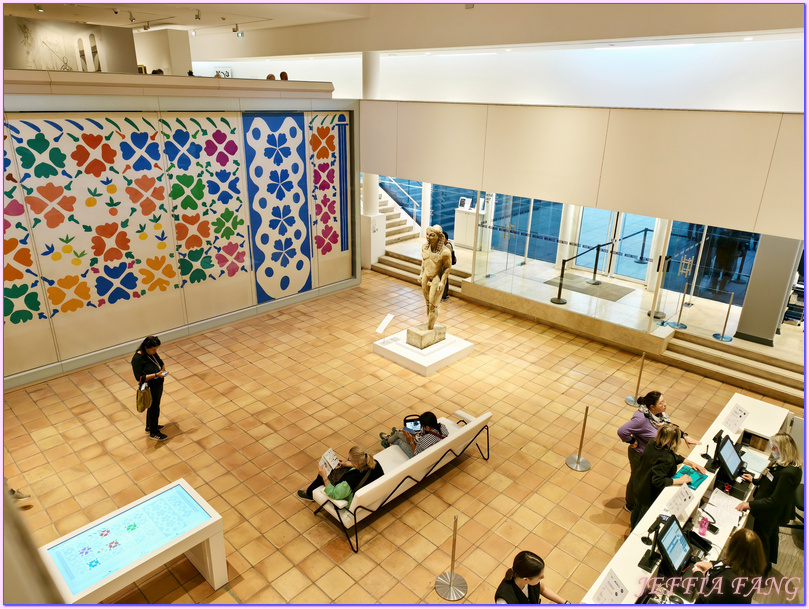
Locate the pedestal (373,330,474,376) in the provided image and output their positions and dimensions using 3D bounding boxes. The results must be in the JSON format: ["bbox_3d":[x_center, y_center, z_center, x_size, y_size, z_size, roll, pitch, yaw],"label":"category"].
[{"bbox_3d":[0.386,0.870,10.695,1.410,0.200,1.420,19,27,39],"label":"pedestal"}]

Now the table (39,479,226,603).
[{"bbox_3d":[-2.528,2.525,5.171,0.823,0.838,1.339,20,28,39],"label":"table"}]

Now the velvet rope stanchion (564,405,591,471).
[{"bbox_3d":[2.420,1.772,7.287,0.335,0.935,0.335,20,28,39],"label":"velvet rope stanchion"}]

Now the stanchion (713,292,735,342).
[{"bbox_3d":[6.238,0.222,10.372,0.340,0.950,0.340,19,27,39],"label":"stanchion"}]

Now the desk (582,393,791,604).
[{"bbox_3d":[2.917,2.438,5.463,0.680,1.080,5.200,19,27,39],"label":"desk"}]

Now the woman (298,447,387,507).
[{"bbox_3d":[-0.765,1.980,6.321,1.100,1.100,0.520,14,25,30],"label":"woman"}]

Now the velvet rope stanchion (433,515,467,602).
[{"bbox_3d":[0.496,2.470,5.370,0.335,0.935,0.335,1,21,0],"label":"velvet rope stanchion"}]

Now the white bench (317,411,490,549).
[{"bbox_3d":[0.041,1.988,6.821,2.420,0.760,0.840,-19,29,-41],"label":"white bench"}]

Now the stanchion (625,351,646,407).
[{"bbox_3d":[3.890,1.200,8.848,0.335,0.935,0.335,20,28,39],"label":"stanchion"}]

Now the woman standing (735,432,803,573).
[{"bbox_3d":[3.873,2.049,5.724,0.600,1.620,0.620,14,25,30],"label":"woman standing"}]

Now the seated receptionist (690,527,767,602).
[{"bbox_3d":[2.828,2.538,4.815,0.520,1.320,0.680,-17,28,-39],"label":"seated receptionist"}]

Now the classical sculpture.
[{"bbox_3d":[0.556,-0.512,10.351,0.600,2.060,0.520,19,27,39],"label":"classical sculpture"}]

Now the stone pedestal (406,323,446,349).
[{"bbox_3d":[0.446,0.602,10.721,0.410,0.290,0.710,19,27,39],"label":"stone pedestal"}]

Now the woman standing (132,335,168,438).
[{"bbox_3d":[-3.645,1.193,7.665,0.540,1.580,0.500,2,21,2],"label":"woman standing"}]

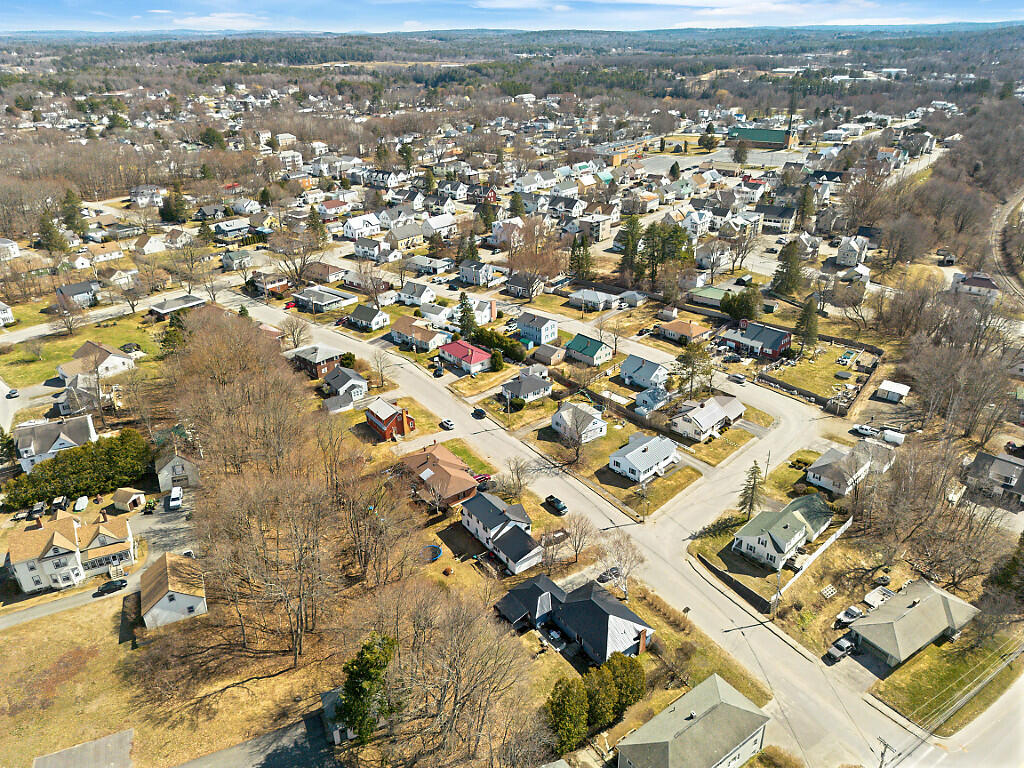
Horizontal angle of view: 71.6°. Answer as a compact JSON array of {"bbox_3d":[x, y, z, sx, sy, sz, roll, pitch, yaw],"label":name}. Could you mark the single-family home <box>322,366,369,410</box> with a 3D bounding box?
[{"bbox_3d":[-45.010,0.900,188.910,12.900,6.000,14.700,-18,32,-32],"label":"single-family home"}]

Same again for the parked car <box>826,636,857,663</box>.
[{"bbox_3d":[53.680,43.520,115.930,4.600,1.700,1.880,-15,30,-27],"label":"parked car"}]

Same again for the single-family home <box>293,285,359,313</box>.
[{"bbox_3d":[-67.670,-30.710,255.200,18.000,3.500,13.700,19,32,33],"label":"single-family home"}]

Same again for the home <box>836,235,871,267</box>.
[{"bbox_3d":[143.560,-56.110,299.720,10.300,9.300,14.000,12,29,22],"label":"home"}]

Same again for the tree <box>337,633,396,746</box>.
[{"bbox_3d":[-19.320,40.980,94.940,6.400,17.500,6.400,0,26,0],"label":"tree"}]

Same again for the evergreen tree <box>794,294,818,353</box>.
[{"bbox_3d":[88.200,-16.660,209.720,6.680,18.710,6.680,0,26,0],"label":"evergreen tree"}]

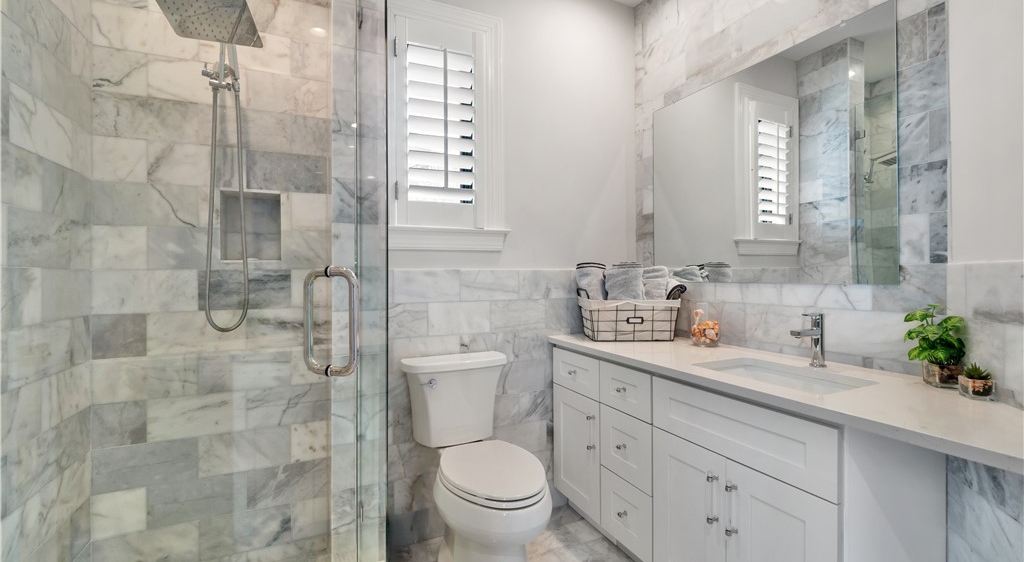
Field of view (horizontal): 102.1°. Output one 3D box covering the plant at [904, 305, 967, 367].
[{"bbox_3d":[1.182,0.153,1.154,0.115,0.160,0.118,0,1,-25],"label":"plant"}]

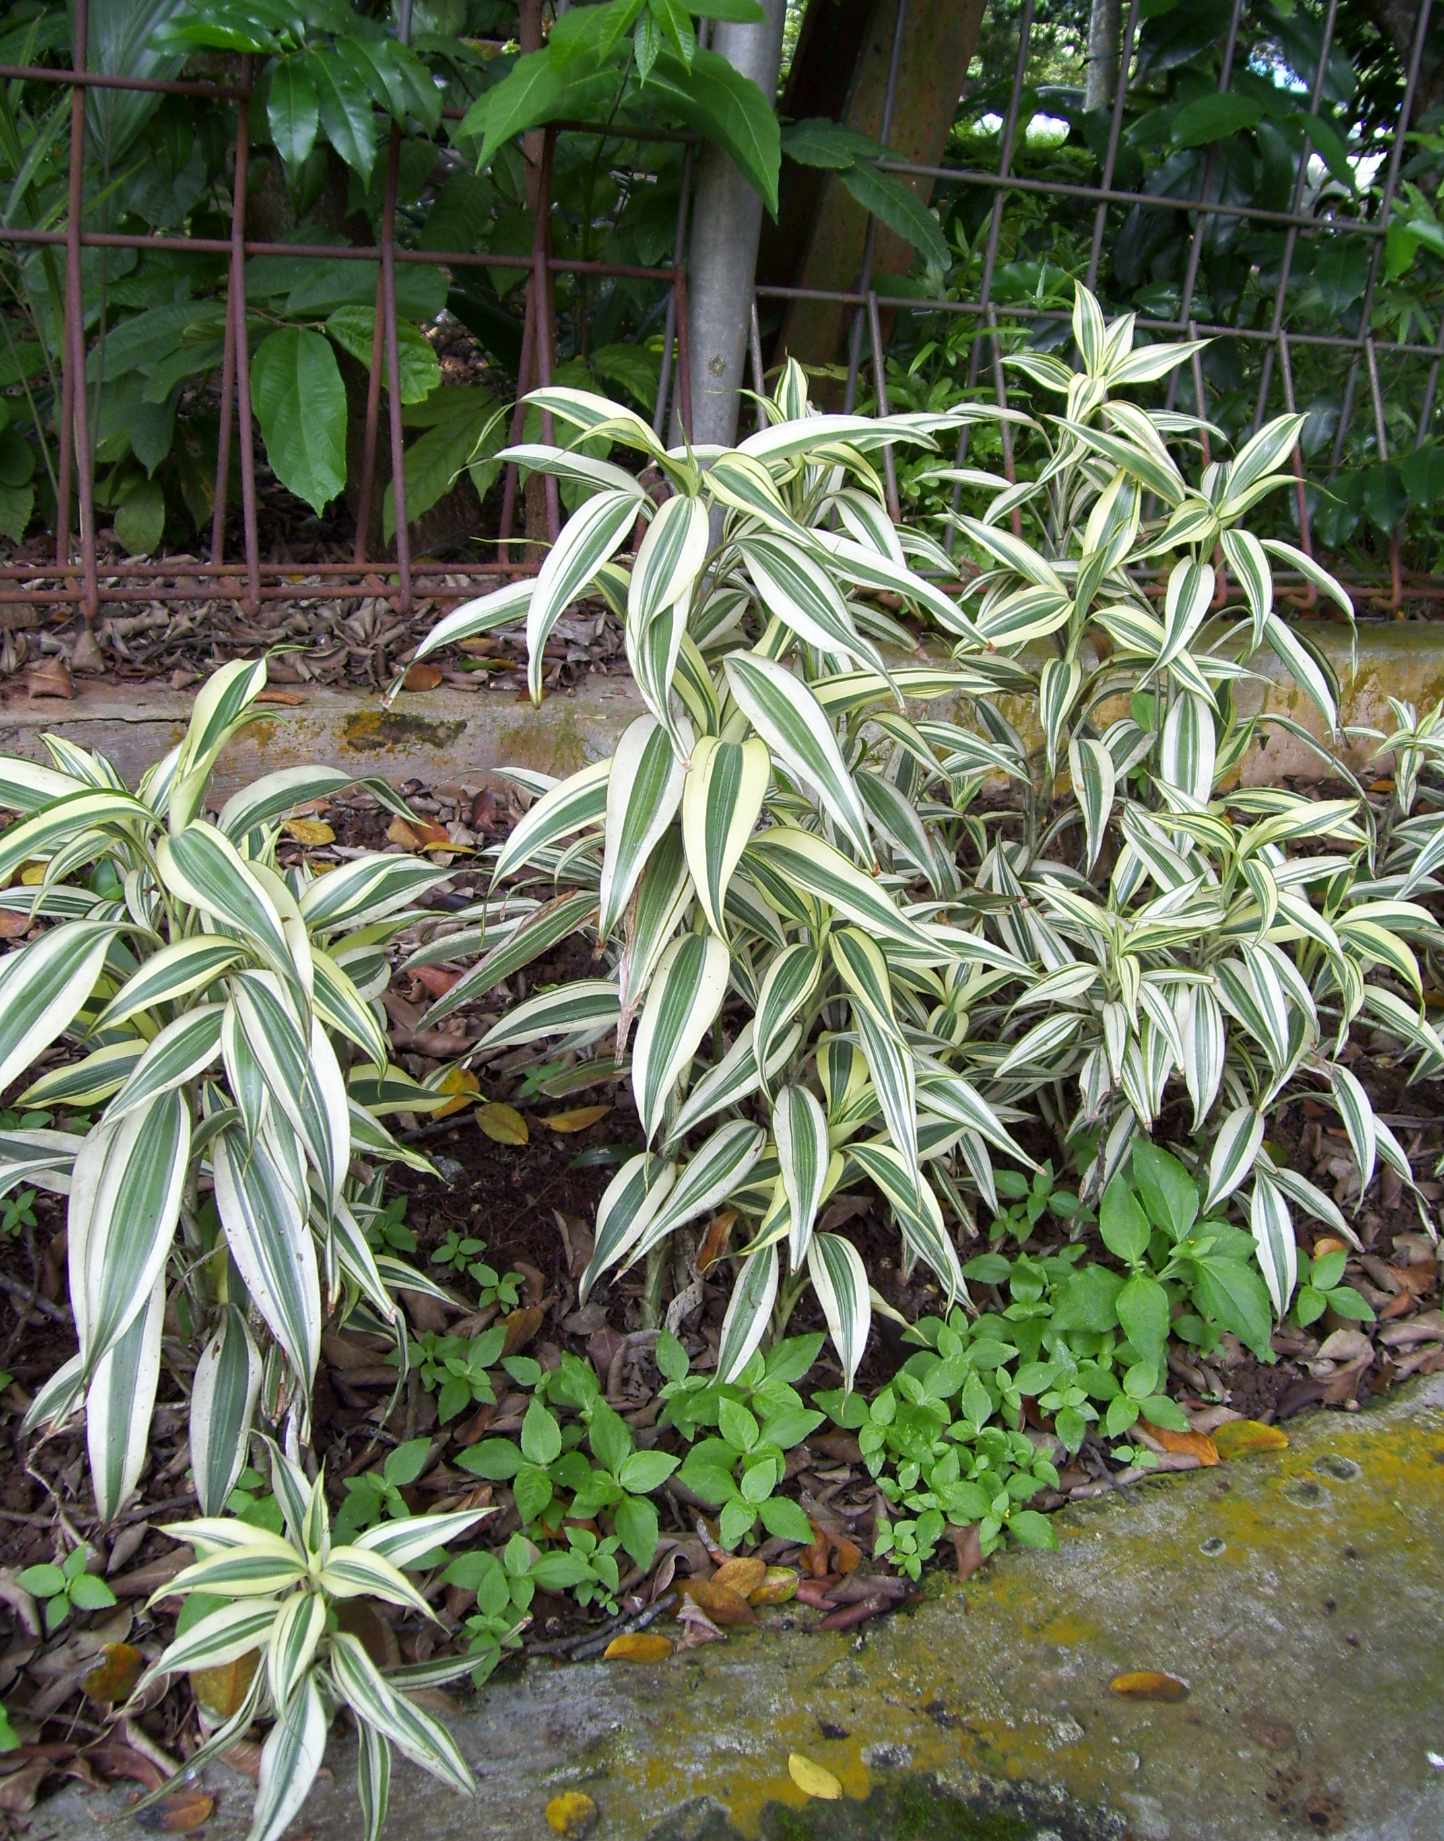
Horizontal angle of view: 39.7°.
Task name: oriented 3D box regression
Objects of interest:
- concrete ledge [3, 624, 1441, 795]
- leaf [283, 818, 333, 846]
[{"bbox_3d":[0.149,-0.215,2.095,1.950,0.125,0.170,-7,24,-29],"label":"concrete ledge"},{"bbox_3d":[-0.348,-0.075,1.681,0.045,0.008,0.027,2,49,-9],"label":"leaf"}]

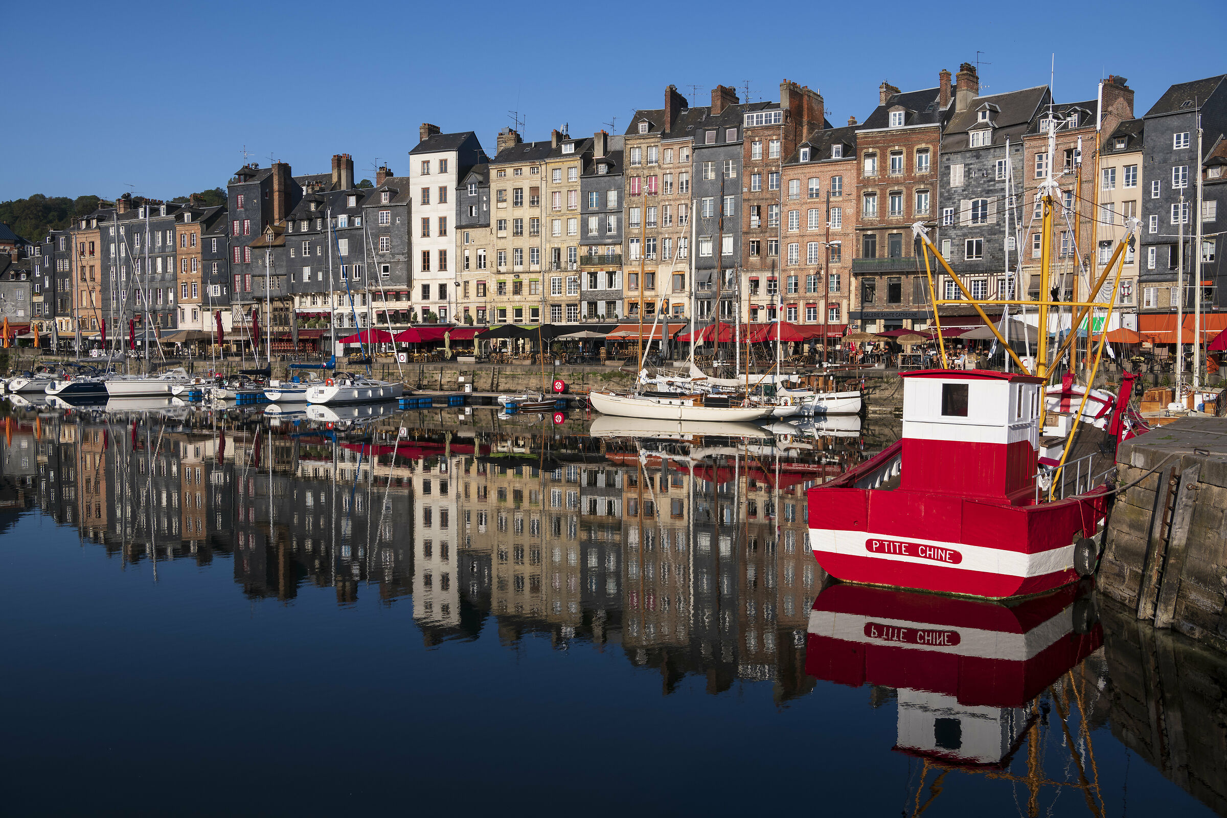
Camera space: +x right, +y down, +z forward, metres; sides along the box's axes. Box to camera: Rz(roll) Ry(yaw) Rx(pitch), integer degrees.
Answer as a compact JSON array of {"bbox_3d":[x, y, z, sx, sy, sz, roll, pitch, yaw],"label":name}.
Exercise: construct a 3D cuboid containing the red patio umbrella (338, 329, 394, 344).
[{"bbox_3d":[-23.259,-6.873,103.112,4.229,1.339,2.996,2,4,26],"label":"red patio umbrella"}]

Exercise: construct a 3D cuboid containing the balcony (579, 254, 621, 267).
[{"bbox_3d":[-1.027,-13.212,97.216,4.009,1.042,0.700,2,4,28],"label":"balcony"}]

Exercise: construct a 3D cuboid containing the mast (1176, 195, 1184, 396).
[{"bbox_3d":[28.453,-5.775,54.760,0.170,10.500,0.170,0,3,0],"label":"mast"}]

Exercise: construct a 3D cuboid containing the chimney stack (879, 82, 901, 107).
[{"bbox_3d":[23.063,-25.994,90.661,0.553,2.053,3.035,2,4,36],"label":"chimney stack"}]

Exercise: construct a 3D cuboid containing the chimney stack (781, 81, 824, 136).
[{"bbox_3d":[16.051,-25.014,92.424,0.769,4.064,6.329,3,4,37],"label":"chimney stack"}]

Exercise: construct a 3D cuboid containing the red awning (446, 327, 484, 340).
[{"bbox_3d":[-14.038,-7.112,103.927,3.987,1.130,1.800,2,4,28],"label":"red awning"}]

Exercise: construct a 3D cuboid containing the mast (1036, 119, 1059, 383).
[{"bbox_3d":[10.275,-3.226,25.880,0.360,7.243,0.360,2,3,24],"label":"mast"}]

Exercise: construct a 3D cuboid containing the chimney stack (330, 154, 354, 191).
[{"bbox_3d":[-32.338,-28.189,130.381,2.204,4.231,1.356,2,4,26],"label":"chimney stack"}]

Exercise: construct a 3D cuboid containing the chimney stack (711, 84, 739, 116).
[{"bbox_3d":[10.314,-27.871,100.036,0.874,2.684,4.316,2,4,29],"label":"chimney stack"}]

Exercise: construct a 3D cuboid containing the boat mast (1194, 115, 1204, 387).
[{"bbox_3d":[26.645,-7.118,49.677,0.250,12.760,0.250,2,4,29],"label":"boat mast"}]

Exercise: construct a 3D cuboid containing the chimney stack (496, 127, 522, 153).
[{"bbox_3d":[-10.465,-27.165,110.506,2.165,2.243,1.374,2,4,29],"label":"chimney stack"}]

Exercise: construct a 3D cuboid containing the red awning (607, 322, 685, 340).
[{"bbox_3d":[2.846,-6.664,94.318,6.494,1.404,2.750,2,4,28],"label":"red awning"}]

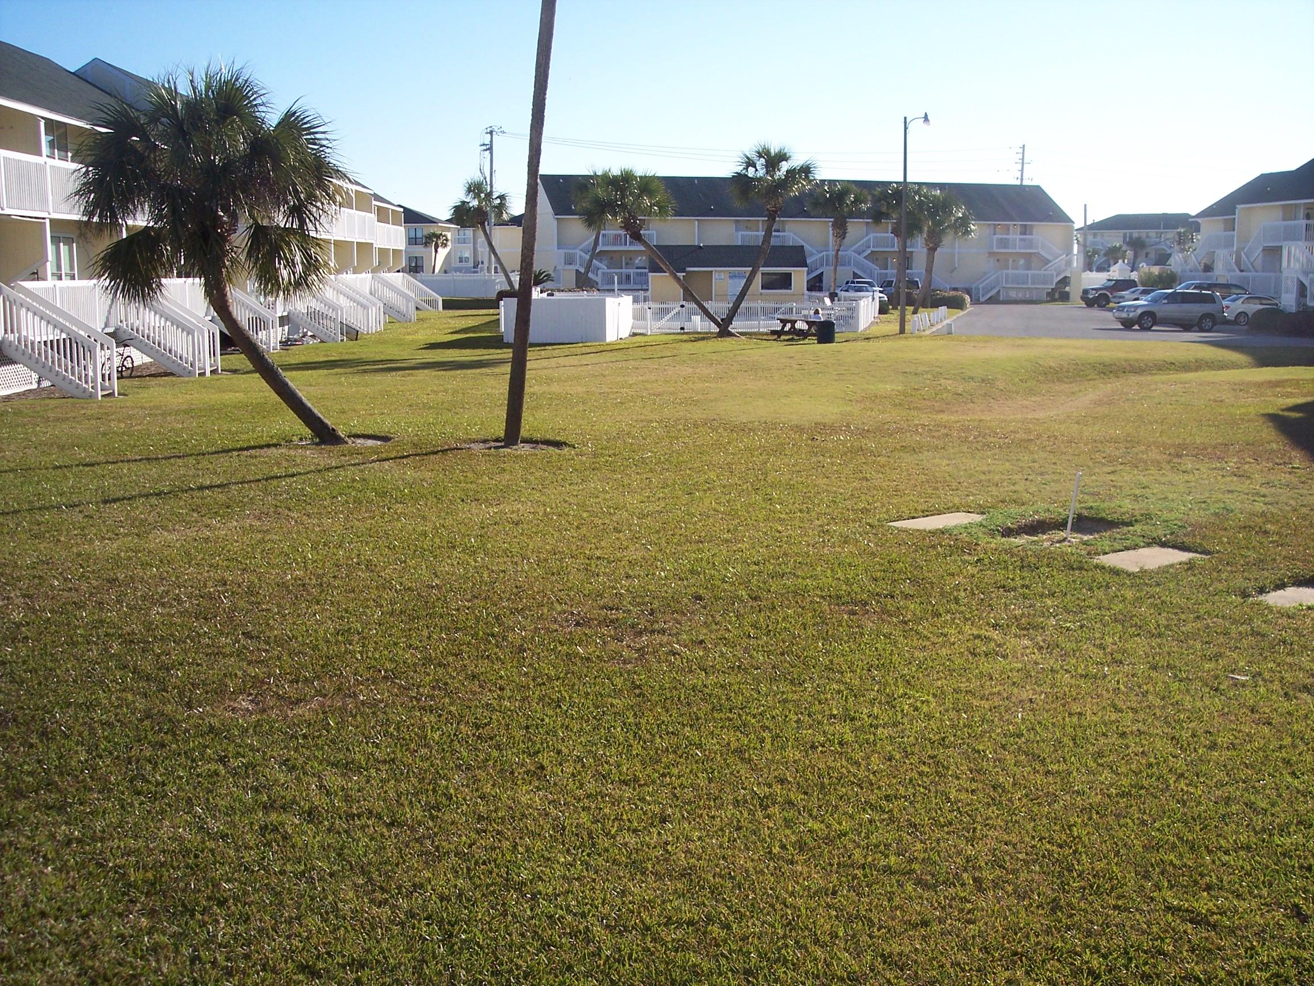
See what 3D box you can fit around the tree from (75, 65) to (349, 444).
[{"bbox_3d":[-7.053,-3.733,23.408,4.350,5.750,4.100,0,9,0],"label":"tree"}]

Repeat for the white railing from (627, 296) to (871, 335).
[{"bbox_3d":[5.100,-8.265,67.823,10.500,1.300,16.500,1,9,6],"label":"white railing"}]

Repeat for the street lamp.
[{"bbox_3d":[10.266,-10.655,58.857,1.200,8.650,0.400,0,9,0],"label":"street lamp"}]

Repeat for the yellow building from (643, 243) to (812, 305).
[{"bbox_3d":[3.564,-11.393,79.691,8.500,3.920,7.000,0,9,-2],"label":"yellow building"}]

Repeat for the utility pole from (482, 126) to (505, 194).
[{"bbox_3d":[-12.842,-22.014,116.021,1.900,13.450,1.500,0,8,0],"label":"utility pole"}]

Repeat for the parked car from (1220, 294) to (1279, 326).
[{"bbox_3d":[28.662,-8.761,70.477,4.550,1.450,1.760,-1,9,-7],"label":"parked car"}]

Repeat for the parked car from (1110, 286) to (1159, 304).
[{"bbox_3d":[32.480,-12.822,97.678,4.900,1.430,1.830,-2,9,-12],"label":"parked car"}]

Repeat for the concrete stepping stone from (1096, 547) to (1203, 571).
[{"bbox_3d":[4.748,0.657,14.268,1.140,0.060,0.600,-7,11,-38],"label":"concrete stepping stone"}]

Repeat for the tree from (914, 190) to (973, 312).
[{"bbox_3d":[16.581,-13.887,85.385,3.500,7.070,3.300,0,8,0],"label":"tree"}]

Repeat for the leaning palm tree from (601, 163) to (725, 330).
[{"bbox_3d":[0.183,-9.497,58.536,5.000,6.400,3.300,0,9,0],"label":"leaning palm tree"}]

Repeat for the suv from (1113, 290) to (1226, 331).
[{"bbox_3d":[21.782,-7.793,63.142,4.690,1.730,1.830,-1,9,-9],"label":"suv"}]

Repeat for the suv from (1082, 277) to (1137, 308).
[{"bbox_3d":[29.026,-12.733,94.654,4.200,1.880,1.830,-5,10,-32],"label":"suv"}]

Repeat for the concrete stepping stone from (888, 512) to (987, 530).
[{"bbox_3d":[3.139,0.334,16.313,1.150,0.060,0.600,-7,11,-38],"label":"concrete stepping stone"}]

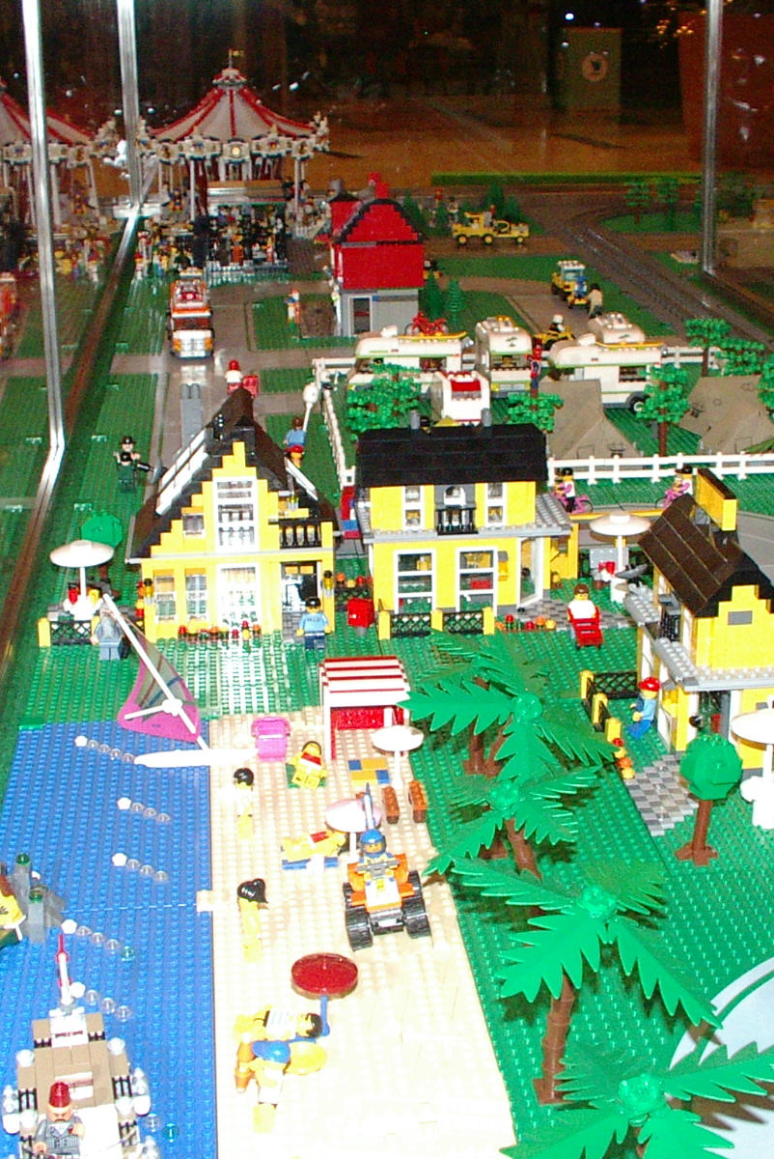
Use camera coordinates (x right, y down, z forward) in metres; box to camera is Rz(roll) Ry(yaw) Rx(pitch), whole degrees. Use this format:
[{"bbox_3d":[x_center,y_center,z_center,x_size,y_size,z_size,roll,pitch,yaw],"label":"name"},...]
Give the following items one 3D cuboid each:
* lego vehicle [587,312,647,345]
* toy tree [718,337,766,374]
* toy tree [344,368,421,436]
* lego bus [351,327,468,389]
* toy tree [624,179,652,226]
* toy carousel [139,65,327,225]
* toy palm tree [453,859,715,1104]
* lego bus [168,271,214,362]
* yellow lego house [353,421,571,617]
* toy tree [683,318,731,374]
[{"bbox_3d":[0.285,-0.279,2.089,0.053,0.082,0.128,-2,19,-6],"label":"lego vehicle"},{"bbox_3d":[0.412,-0.240,1.981,0.057,0.078,0.055,-2,19,-6],"label":"toy tree"},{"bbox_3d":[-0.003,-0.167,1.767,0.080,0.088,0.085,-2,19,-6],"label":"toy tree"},{"bbox_3d":[0.024,-0.262,2.062,0.152,0.087,0.055,-2,20,-6],"label":"lego bus"},{"bbox_3d":[0.519,-0.775,3.490,0.057,0.087,0.055,-2,19,-6],"label":"toy tree"},{"bbox_3d":[-0.301,-0.848,3.329,0.376,0.322,0.376,-2,20,-6],"label":"toy carousel"},{"bbox_3d":[0.086,0.182,0.752,0.114,0.099,0.114,-2,19,-4],"label":"toy palm tree"},{"bbox_3d":[-0.268,-0.355,2.319,0.059,0.083,0.176,-4,20,-9],"label":"lego bus"},{"bbox_3d":[0.060,-0.060,1.426,0.182,0.144,0.106,-2,20,-6],"label":"yellow lego house"},{"bbox_3d":[0.403,-0.288,2.142,0.063,0.079,0.063,-2,20,-6],"label":"toy tree"}]

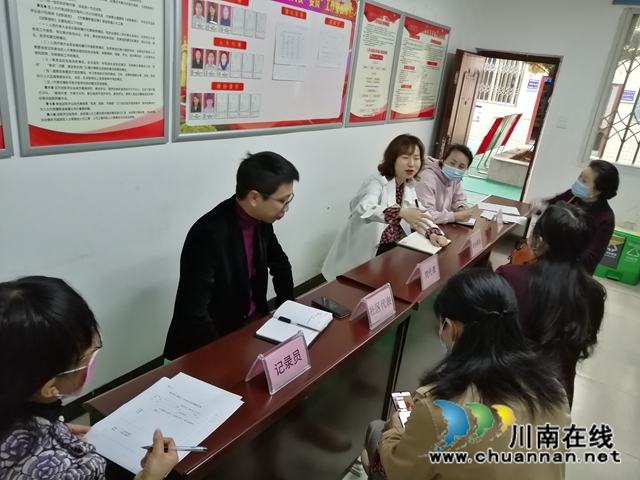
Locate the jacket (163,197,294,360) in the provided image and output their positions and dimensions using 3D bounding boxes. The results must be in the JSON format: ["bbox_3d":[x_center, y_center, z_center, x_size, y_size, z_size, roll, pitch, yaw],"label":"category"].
[{"bbox_3d":[-0.384,0.158,2.162,0.500,0.660,0.540,17,22,26],"label":"jacket"}]

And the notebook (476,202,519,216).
[{"bbox_3d":[1.408,-0.255,3.926,0.295,0.016,0.210,9,20,7],"label":"notebook"}]

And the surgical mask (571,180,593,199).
[{"bbox_3d":[1.654,-0.321,3.160,0.080,0.110,0.135,4,20,-7],"label":"surgical mask"}]

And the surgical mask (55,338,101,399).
[{"bbox_3d":[-0.500,0.281,1.060,0.140,0.115,0.085,29,-6,46],"label":"surgical mask"}]

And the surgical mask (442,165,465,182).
[{"bbox_3d":[0.894,-0.451,3.349,0.140,0.105,0.080,16,27,-9],"label":"surgical mask"}]

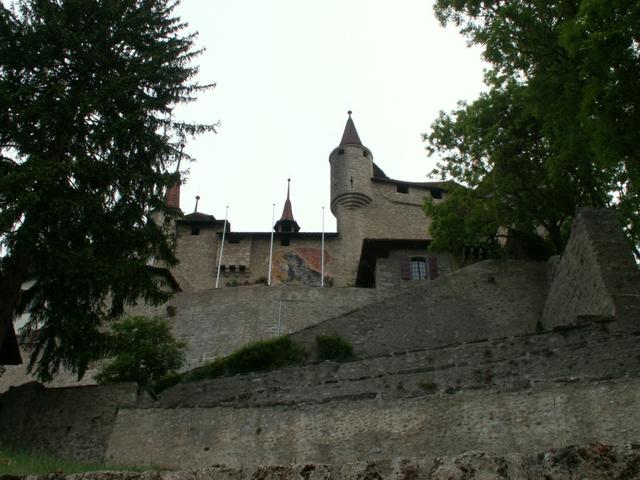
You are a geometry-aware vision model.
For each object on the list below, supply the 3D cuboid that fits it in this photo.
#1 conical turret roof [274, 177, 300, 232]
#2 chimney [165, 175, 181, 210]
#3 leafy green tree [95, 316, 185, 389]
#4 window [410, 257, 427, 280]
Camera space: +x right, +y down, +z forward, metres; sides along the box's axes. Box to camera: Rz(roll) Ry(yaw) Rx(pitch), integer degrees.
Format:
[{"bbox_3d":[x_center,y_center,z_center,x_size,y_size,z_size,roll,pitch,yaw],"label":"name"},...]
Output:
[{"bbox_3d":[-2.843,-3.154,57.500,2.300,5.200,2.300,1,-29,0],"label":"conical turret roof"},{"bbox_3d":[-12.993,-4.184,57.000,1.400,3.600,1.400,1,-29,0],"label":"chimney"},{"bbox_3d":[-9.205,5.737,33.000,4.500,3.900,4.200,1,-29,0],"label":"leafy green tree"},{"bbox_3d":[6.698,1.938,44.000,1.050,1.800,0.200,1,-29,0],"label":"window"}]

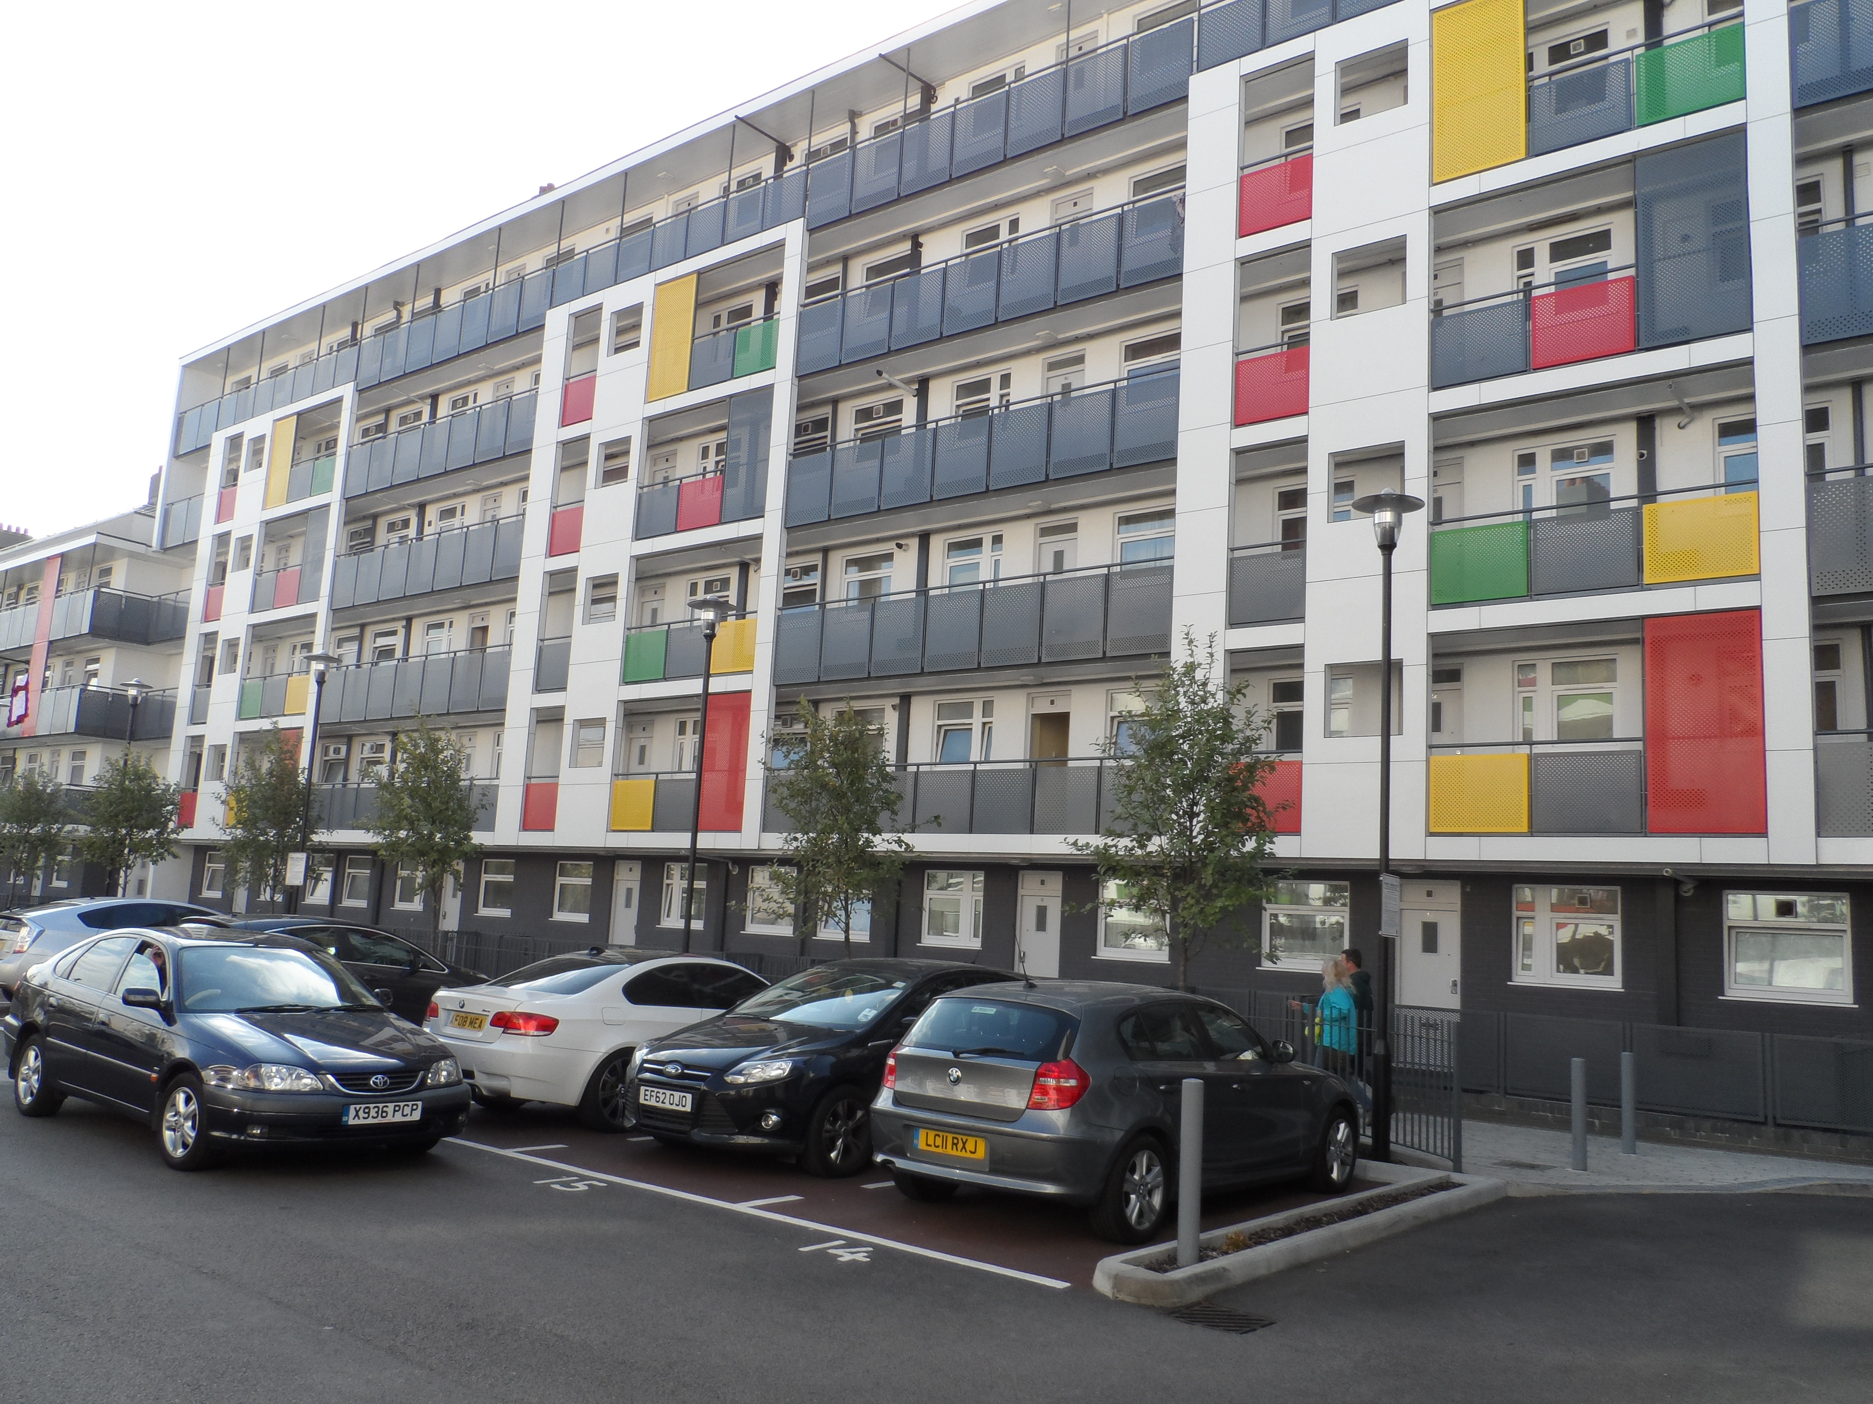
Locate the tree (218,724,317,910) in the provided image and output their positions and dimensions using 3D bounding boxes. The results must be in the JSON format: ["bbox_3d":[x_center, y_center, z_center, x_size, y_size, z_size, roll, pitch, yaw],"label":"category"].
[{"bbox_3d":[-12.353,2.677,25.936,1.800,4.800,1.800,-4,-11,38],"label":"tree"}]

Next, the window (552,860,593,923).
[{"bbox_3d":[-7.510,3.959,29.291,1.183,1.241,0.120,-4,-11,38],"label":"window"}]

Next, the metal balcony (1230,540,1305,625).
[{"bbox_3d":[4.492,-1.537,19.118,1.100,0.991,0.060,-4,-11,38],"label":"metal balcony"}]

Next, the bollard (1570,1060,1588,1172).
[{"bbox_3d":[5.328,3.413,11.656,0.117,0.911,0.117,-4,-11,38],"label":"bollard"}]

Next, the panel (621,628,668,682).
[{"bbox_3d":[-5.584,-0.868,27.045,1.193,0.938,0.060,-4,-11,38],"label":"panel"}]

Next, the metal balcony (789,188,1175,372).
[{"bbox_3d":[0.604,-6.979,23.889,8.094,1.439,0.120,-4,-11,38],"label":"metal balcony"}]

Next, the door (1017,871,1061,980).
[{"bbox_3d":[1.611,3.839,21.966,0.828,2.350,0.100,-4,-11,38],"label":"door"}]

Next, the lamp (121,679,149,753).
[{"bbox_3d":[-16.055,2.275,27.482,0.640,5.560,0.640,-4,-11,38],"label":"lamp"}]

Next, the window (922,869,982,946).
[{"bbox_3d":[0.277,3.424,23.284,1.238,1.223,0.100,-4,-11,38],"label":"window"}]

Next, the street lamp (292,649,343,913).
[{"bbox_3d":[-10.010,1.860,22.185,0.610,5.484,0.610,-4,-11,38],"label":"street lamp"}]

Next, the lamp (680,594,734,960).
[{"bbox_3d":[-2.914,1.416,16.686,0.610,5.464,0.610,-4,-11,38],"label":"lamp"}]

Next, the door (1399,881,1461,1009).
[{"bbox_3d":[6.495,3.582,18.539,0.855,2.401,0.100,-4,-11,38],"label":"door"}]

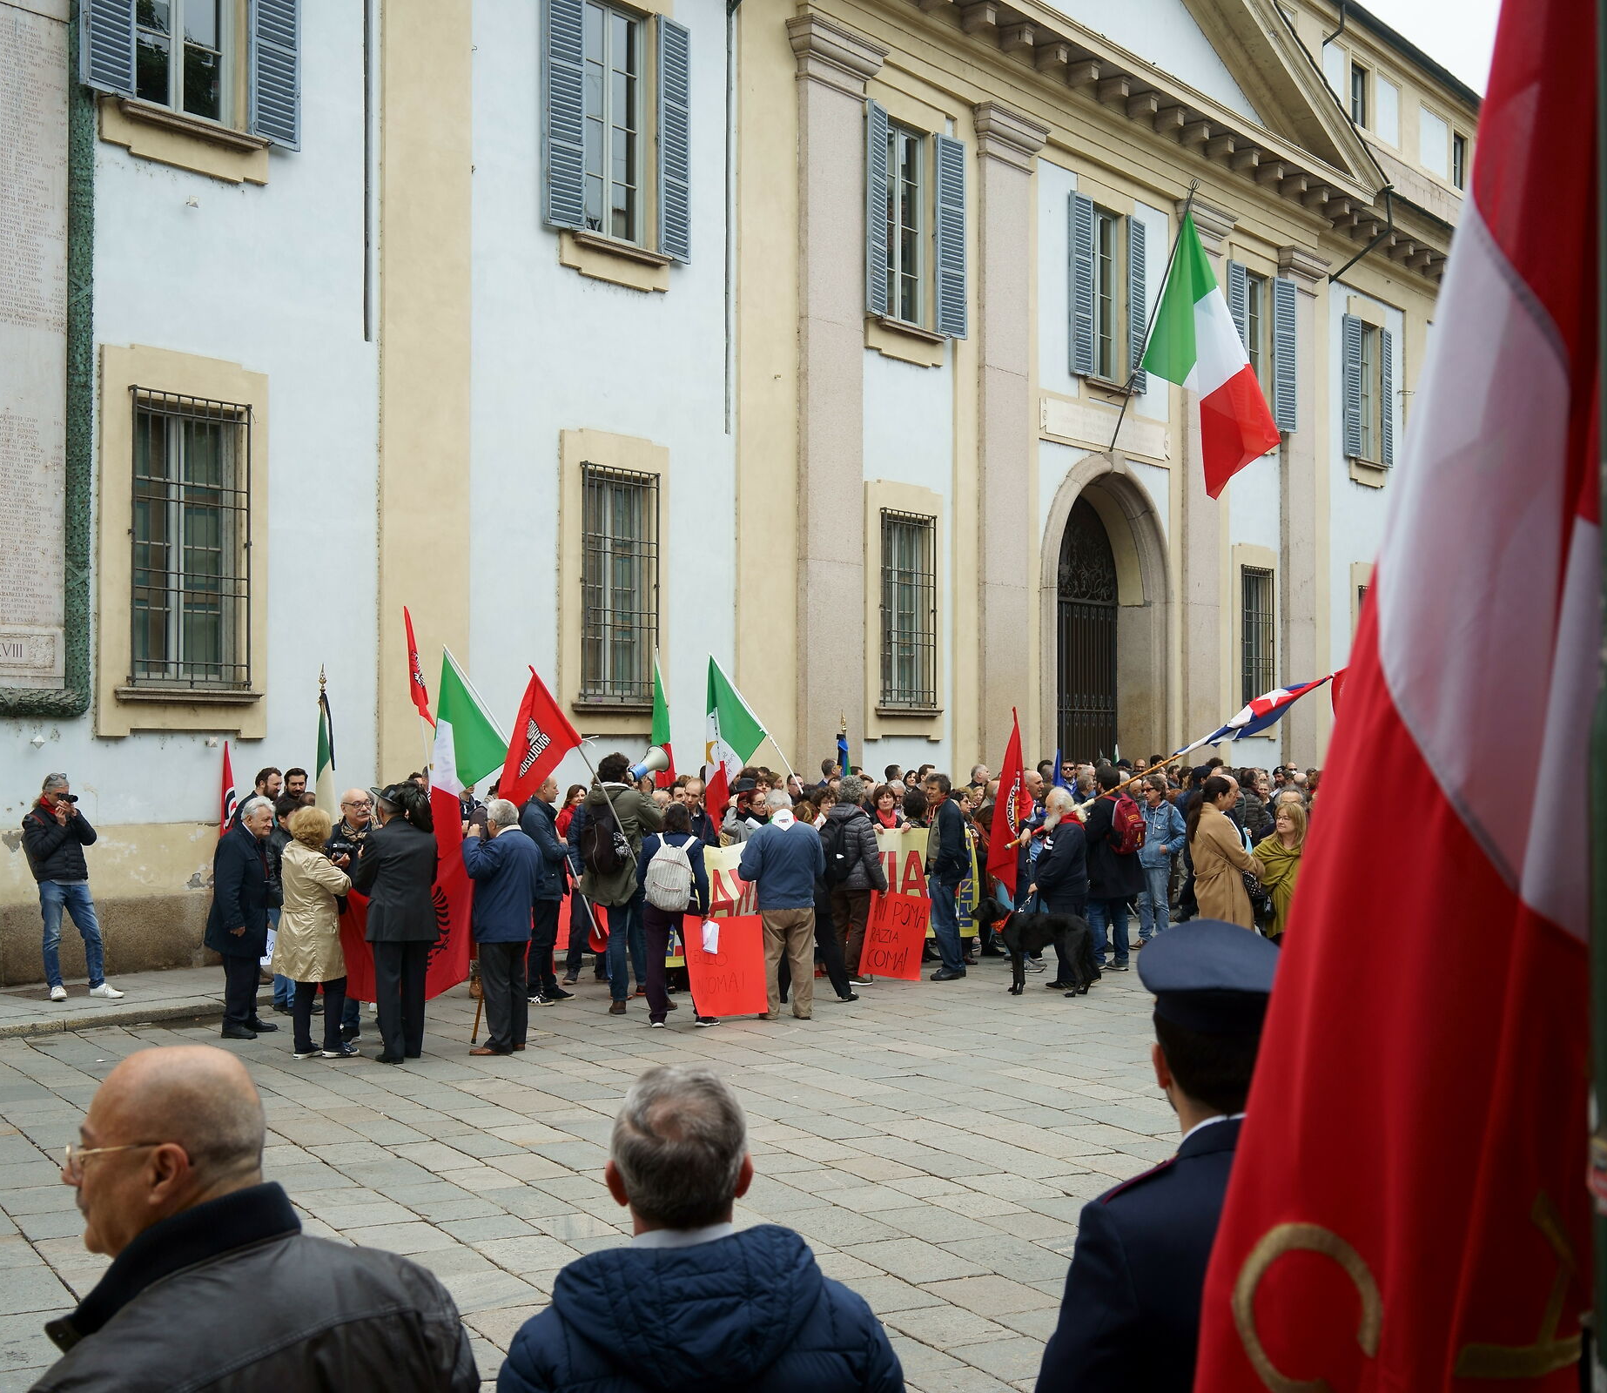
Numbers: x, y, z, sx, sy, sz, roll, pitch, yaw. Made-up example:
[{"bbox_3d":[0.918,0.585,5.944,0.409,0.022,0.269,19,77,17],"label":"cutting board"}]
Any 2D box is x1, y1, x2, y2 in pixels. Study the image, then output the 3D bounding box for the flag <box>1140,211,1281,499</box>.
[{"bbox_3d":[6.016,-5.052,30.000,2.050,4.150,0.600,0,-1,22],"label":"flag"}]

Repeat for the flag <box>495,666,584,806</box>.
[{"bbox_3d":[-1.960,0.310,15.100,0.640,1.050,0.200,0,-1,-6],"label":"flag"}]

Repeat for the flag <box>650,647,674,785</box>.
[{"bbox_3d":[-1.286,0.268,18.500,0.260,1.350,0.250,0,-1,-17],"label":"flag"}]

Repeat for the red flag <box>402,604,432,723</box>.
[{"bbox_3d":[-3.289,-0.250,17.300,0.280,1.070,0.220,0,-1,22],"label":"red flag"}]

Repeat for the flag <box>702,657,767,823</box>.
[{"bbox_3d":[-0.614,0.399,18.400,0.600,1.500,0.220,0,-1,-9],"label":"flag"}]

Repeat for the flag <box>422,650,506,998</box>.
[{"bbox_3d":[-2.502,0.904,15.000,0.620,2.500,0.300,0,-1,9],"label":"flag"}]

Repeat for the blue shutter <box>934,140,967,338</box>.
[{"bbox_3d":[1.993,-6.121,27.102,0.070,2.620,0.580,-1,-2,45],"label":"blue shutter"}]

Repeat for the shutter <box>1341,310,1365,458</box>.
[{"bbox_3d":[10.312,-5.823,38.126,0.070,2.650,0.600,-1,-2,43],"label":"shutter"}]

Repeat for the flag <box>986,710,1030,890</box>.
[{"bbox_3d":[1.826,0.917,18.100,0.370,1.570,0.240,0,-1,9],"label":"flag"}]

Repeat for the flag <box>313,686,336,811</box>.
[{"bbox_3d":[-3.775,0.476,16.000,0.260,1.120,0.220,0,-1,-11],"label":"flag"}]

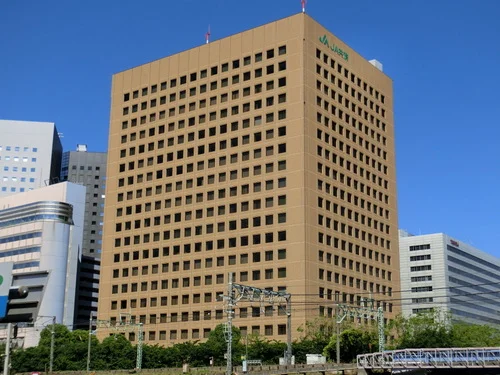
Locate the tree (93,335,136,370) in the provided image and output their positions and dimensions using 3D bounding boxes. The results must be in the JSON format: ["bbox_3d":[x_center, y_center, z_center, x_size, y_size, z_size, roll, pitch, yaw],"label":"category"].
[{"bbox_3d":[-21.237,25.835,117.000,6.001,5.456,5.101,3,-16,-10],"label":"tree"}]

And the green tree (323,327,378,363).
[{"bbox_3d":[13.346,21.014,100.000,7.076,4.588,6.014,-1,-16,7],"label":"green tree"}]

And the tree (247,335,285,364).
[{"bbox_3d":[2.295,22.604,104.000,5.391,4.174,4.583,0,-16,1],"label":"tree"}]

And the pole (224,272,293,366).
[{"bbox_3d":[1.163,13.477,74.854,1.000,8.777,11.297,-10,-19,35],"label":"pole"}]

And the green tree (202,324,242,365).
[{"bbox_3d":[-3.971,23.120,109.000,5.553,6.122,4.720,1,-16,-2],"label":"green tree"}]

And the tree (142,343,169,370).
[{"bbox_3d":[-14.058,25.524,113.000,3.969,3.580,3.374,3,-16,-7],"label":"tree"}]

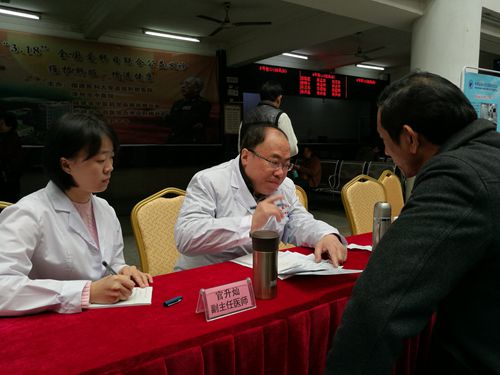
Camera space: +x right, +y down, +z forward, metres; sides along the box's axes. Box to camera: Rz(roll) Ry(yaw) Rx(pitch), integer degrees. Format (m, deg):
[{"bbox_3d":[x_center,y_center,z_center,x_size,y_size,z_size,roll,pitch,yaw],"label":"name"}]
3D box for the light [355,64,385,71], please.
[{"bbox_3d":[3.476,-3.462,11.251,1.240,0.090,0.100,-5,8,-34],"label":"light"}]

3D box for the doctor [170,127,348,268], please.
[{"bbox_3d":[-0.008,0.390,1.692,0.700,1.300,0.720,-5,8,-34],"label":"doctor"}]

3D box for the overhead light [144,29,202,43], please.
[{"bbox_3d":[-1.577,-3.047,7.833,1.240,0.090,0.100,-5,8,-34],"label":"overhead light"}]

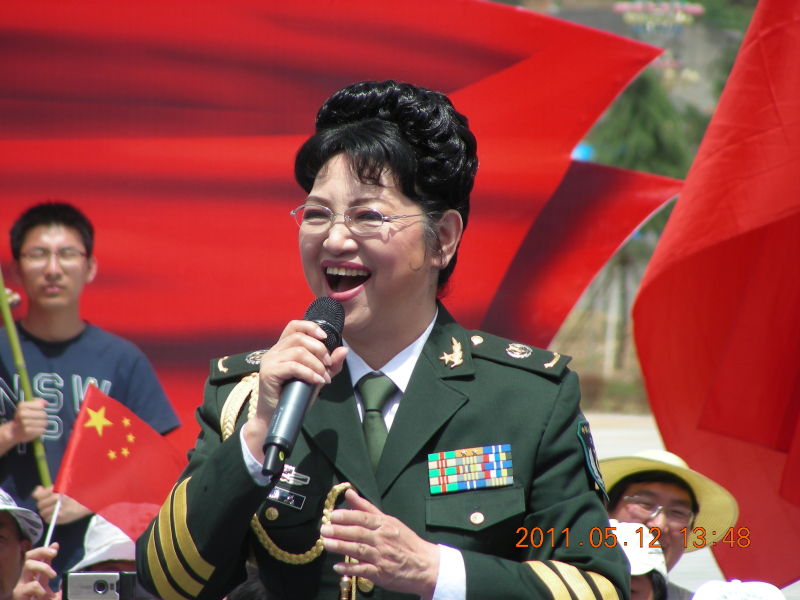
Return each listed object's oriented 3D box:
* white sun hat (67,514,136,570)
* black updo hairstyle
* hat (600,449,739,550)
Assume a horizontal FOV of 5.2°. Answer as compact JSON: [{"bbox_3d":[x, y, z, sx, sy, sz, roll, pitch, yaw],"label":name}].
[{"bbox_3d":[-0.400,0.375,13.700,0.260,0.120,0.275,1,-13,-5],"label":"white sun hat"},{"bbox_3d":[-0.015,-0.128,9.800,0.190,0.235,0.235,0,0,33],"label":"black updo hairstyle"},{"bbox_3d":[0.455,0.330,15.930,0.335,0.110,0.340,5,-31,3],"label":"hat"}]

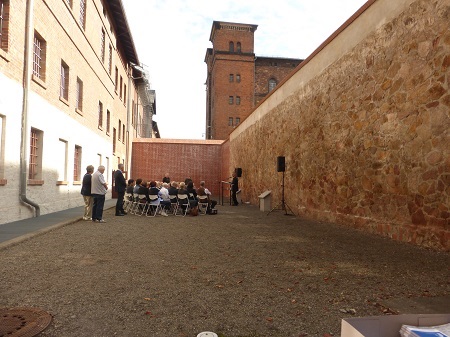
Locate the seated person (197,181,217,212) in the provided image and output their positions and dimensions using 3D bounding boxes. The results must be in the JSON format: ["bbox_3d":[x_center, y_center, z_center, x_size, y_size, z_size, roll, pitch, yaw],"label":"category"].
[{"bbox_3d":[-0.690,1.102,12.000,0.520,1.250,0.800,-2,-3,32],"label":"seated person"}]

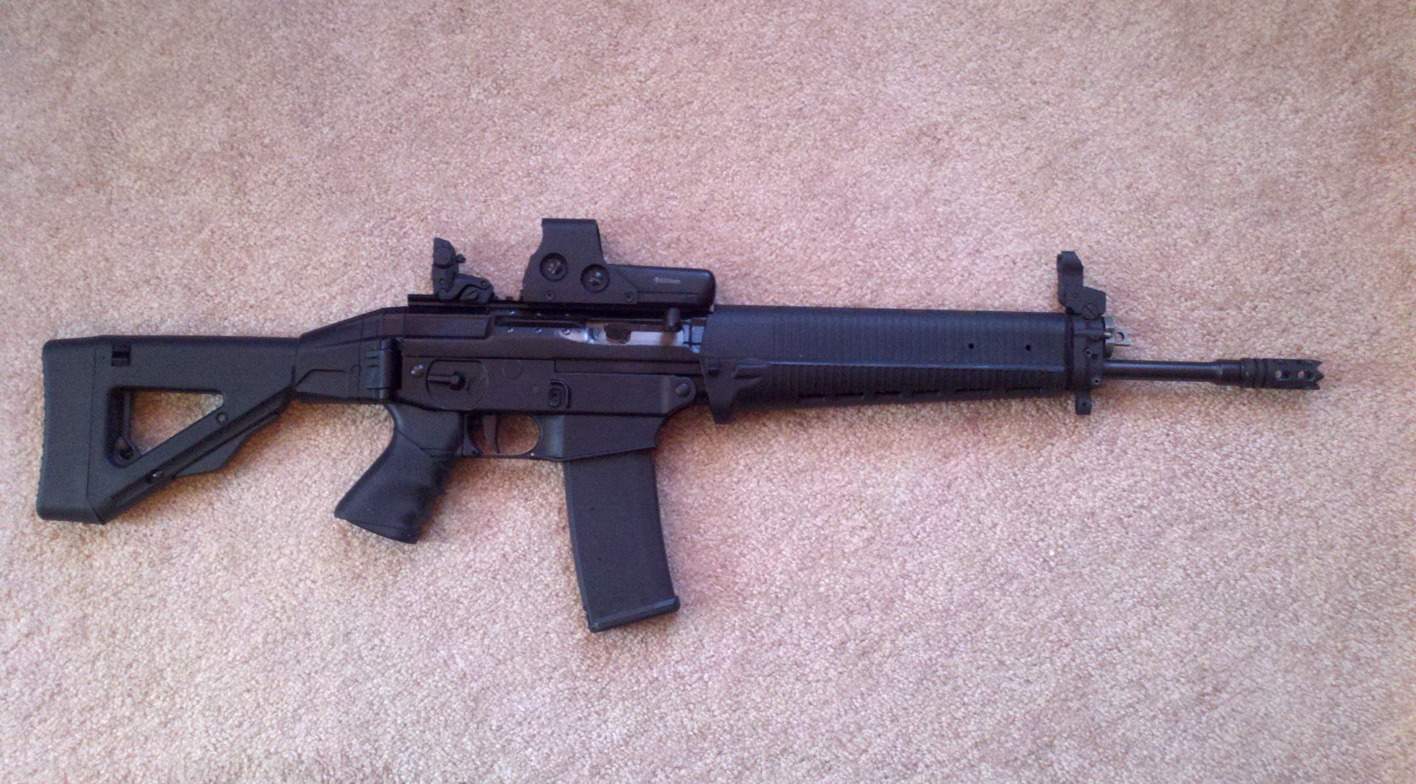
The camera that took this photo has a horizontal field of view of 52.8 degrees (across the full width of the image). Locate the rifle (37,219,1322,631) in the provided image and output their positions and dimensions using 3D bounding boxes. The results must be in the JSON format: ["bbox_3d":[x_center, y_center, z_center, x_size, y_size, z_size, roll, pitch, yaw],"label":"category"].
[{"bbox_3d":[-0.021,0.026,1.060,0.945,0.068,0.300,1,86,0],"label":"rifle"}]

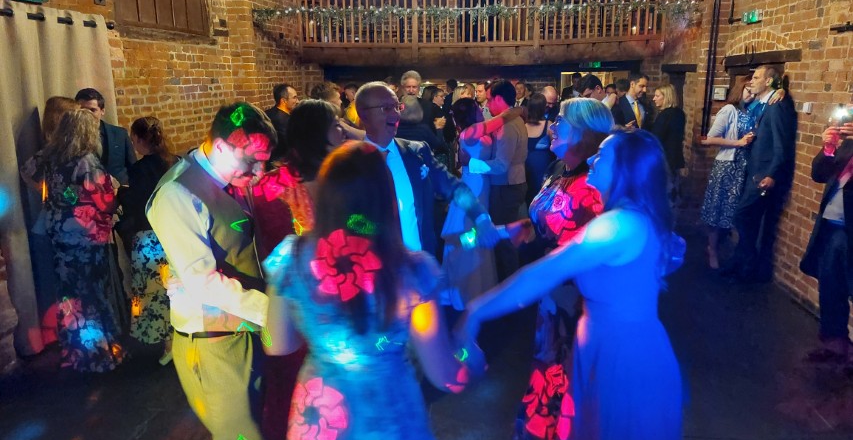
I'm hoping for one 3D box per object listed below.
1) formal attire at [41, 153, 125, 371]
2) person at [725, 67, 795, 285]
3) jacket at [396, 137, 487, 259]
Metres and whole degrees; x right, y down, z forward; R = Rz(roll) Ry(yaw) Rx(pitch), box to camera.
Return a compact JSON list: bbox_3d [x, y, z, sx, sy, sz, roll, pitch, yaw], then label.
[{"bbox_3d":[-2.088,0.196,3.589,0.460,1.310,0.380,-1,13,-6],"label":"formal attire"},{"bbox_3d":[2.770,-0.378,5.027,0.500,1.810,0.500,-1,13,-6],"label":"person"},{"bbox_3d":[-0.029,0.003,2.877,0.580,0.780,0.450,-7,15,-29],"label":"jacket"}]

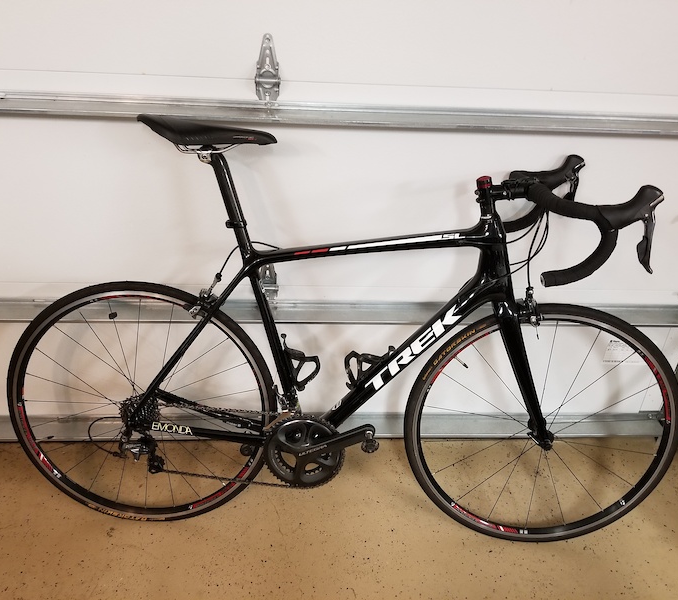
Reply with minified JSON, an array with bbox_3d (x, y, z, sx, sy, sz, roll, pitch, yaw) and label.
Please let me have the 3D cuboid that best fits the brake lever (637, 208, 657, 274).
[{"bbox_3d":[0.572,-0.106,1.117,0.034,0.128,0.028,-8,19,4],"label":"brake lever"}]

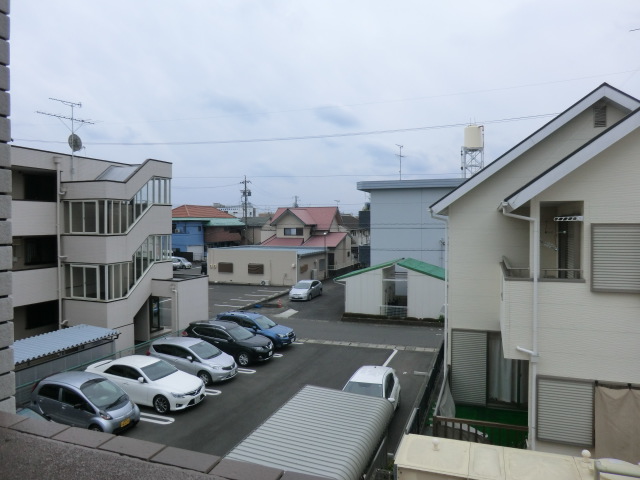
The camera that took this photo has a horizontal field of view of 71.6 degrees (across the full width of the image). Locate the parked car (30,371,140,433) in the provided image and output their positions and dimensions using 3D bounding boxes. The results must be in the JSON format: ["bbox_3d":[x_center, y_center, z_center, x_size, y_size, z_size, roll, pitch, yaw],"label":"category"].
[{"bbox_3d":[-7.734,5.374,14.574,3.400,1.580,1.475,1,2,21],"label":"parked car"}]

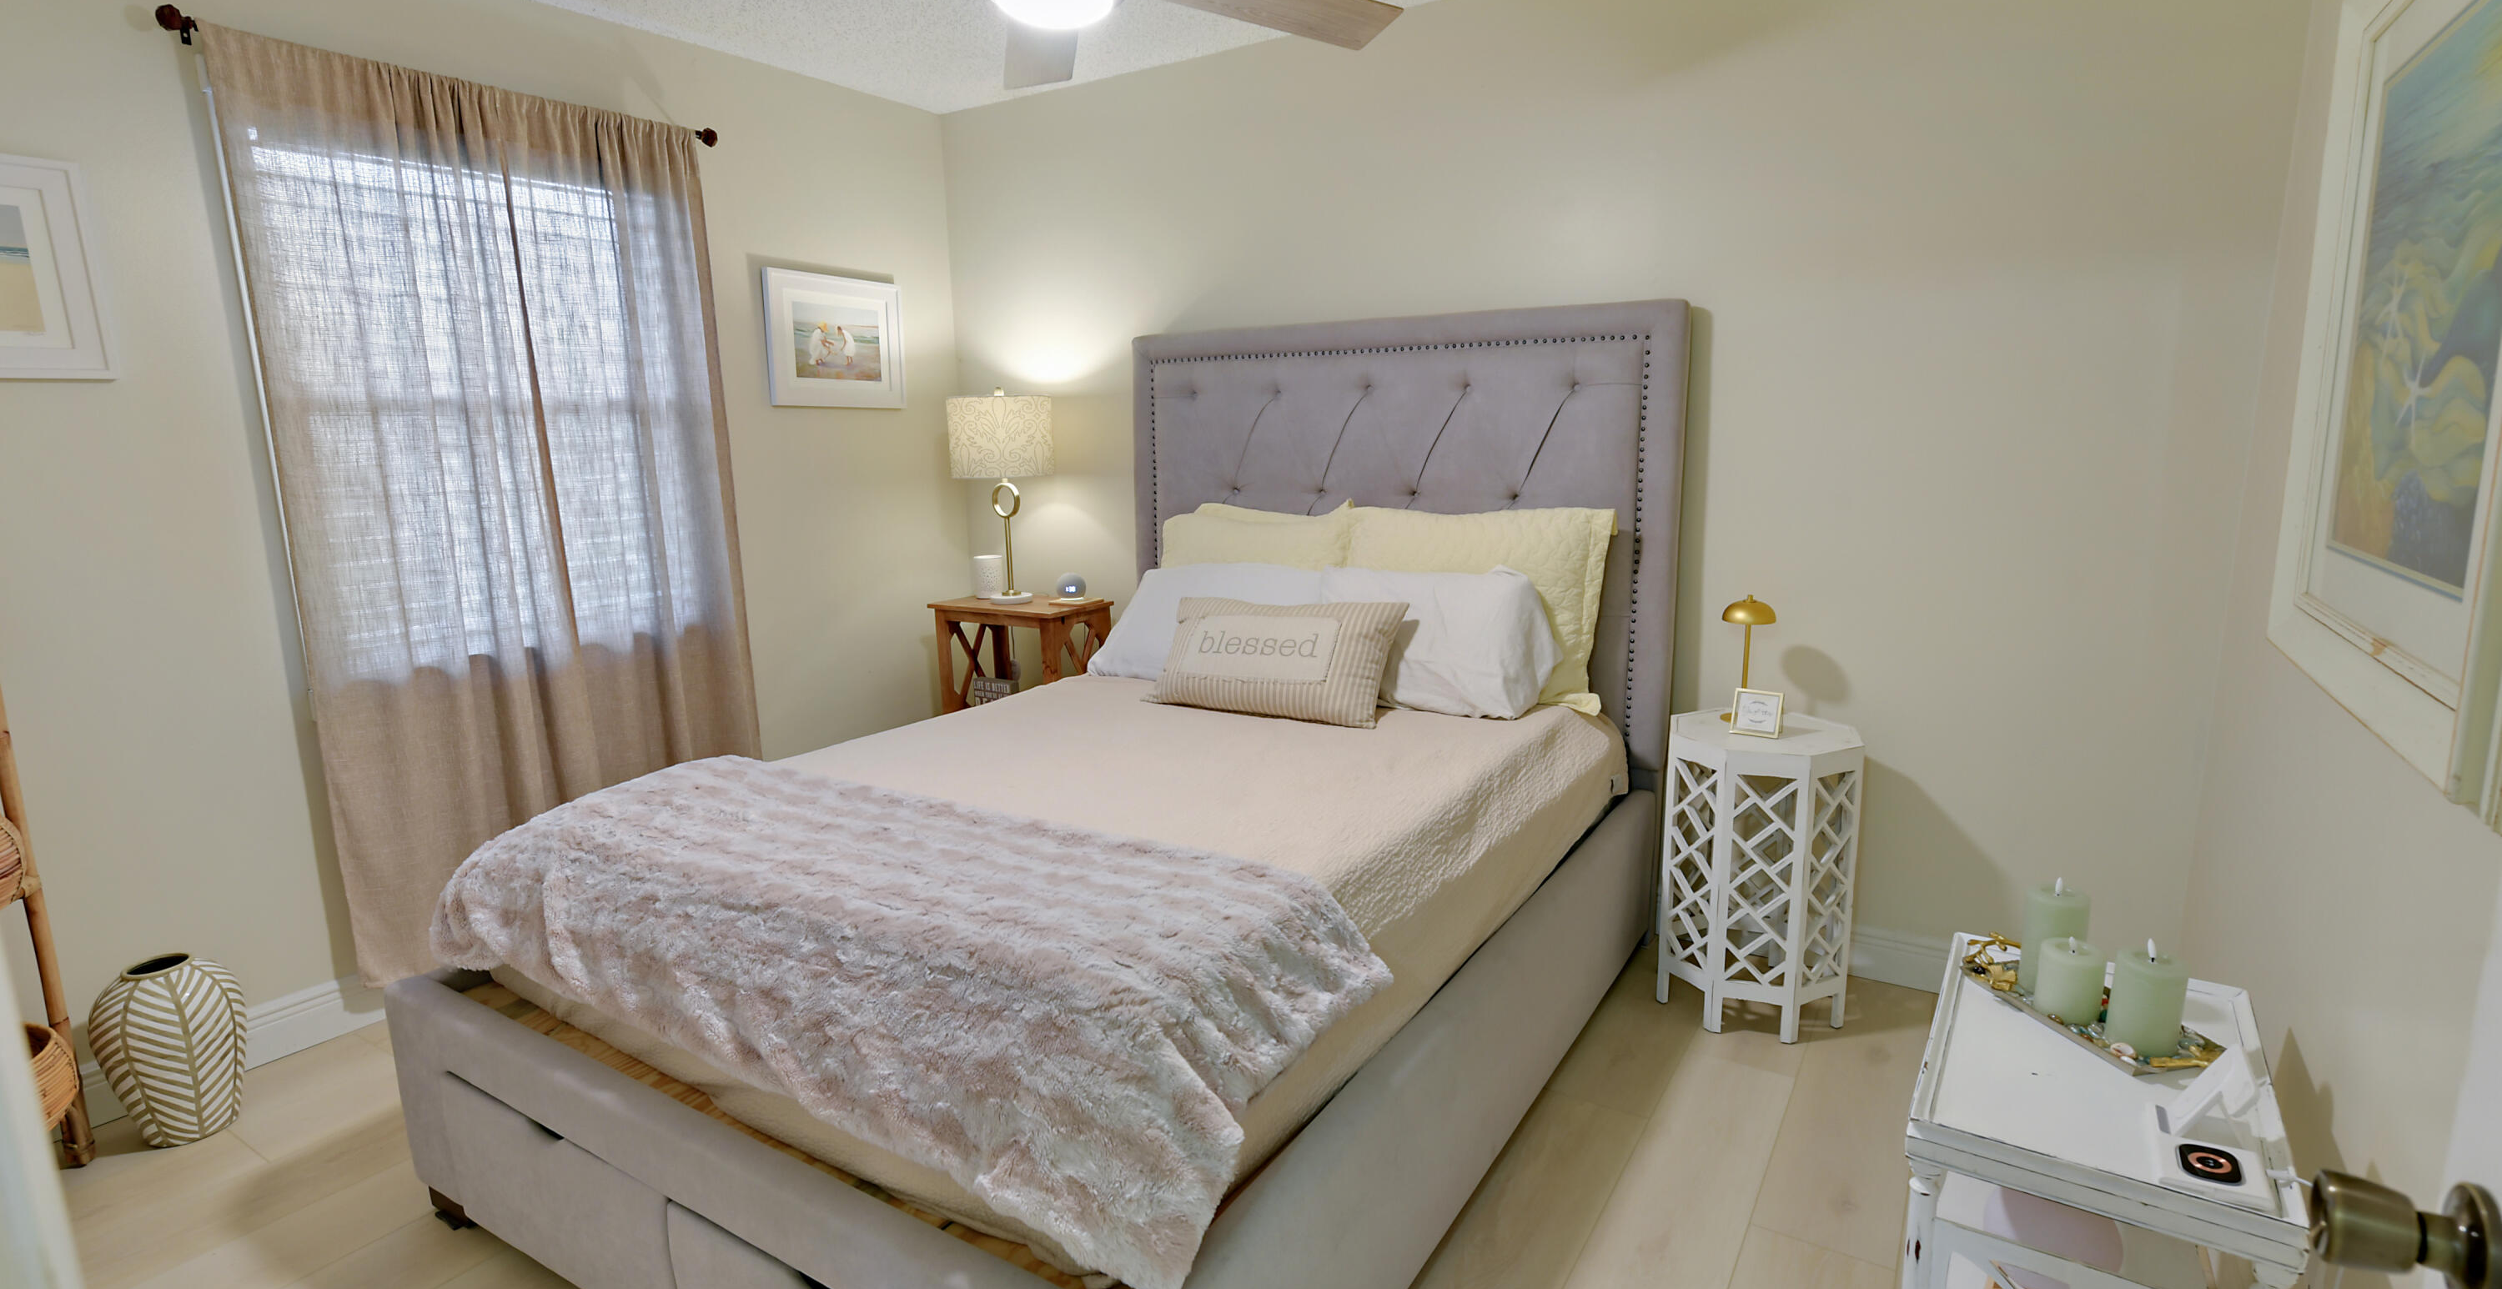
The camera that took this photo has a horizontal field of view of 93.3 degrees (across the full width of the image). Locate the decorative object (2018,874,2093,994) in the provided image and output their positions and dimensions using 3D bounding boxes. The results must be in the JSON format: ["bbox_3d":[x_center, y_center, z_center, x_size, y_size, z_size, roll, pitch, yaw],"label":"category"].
[{"bbox_3d":[1.158,0.417,1.705,0.077,0.158,0.077,5,12,32],"label":"decorative object"}]

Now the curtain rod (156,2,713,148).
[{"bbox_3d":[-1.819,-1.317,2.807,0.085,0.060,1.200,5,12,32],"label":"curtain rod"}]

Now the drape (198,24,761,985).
[{"bbox_3d":[-1.784,-0.312,2.994,0.080,2.075,1.087,5,12,32],"label":"drape"}]

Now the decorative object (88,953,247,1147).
[{"bbox_3d":[-2.154,0.808,2.366,0.238,0.353,0.238,5,12,32],"label":"decorative object"}]

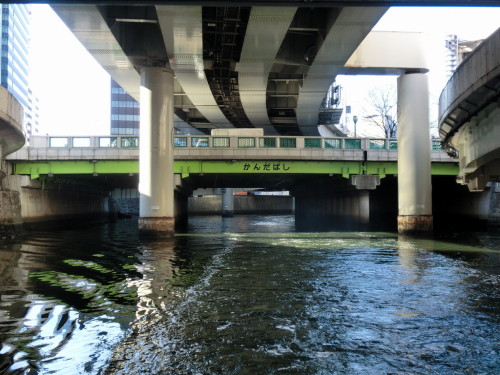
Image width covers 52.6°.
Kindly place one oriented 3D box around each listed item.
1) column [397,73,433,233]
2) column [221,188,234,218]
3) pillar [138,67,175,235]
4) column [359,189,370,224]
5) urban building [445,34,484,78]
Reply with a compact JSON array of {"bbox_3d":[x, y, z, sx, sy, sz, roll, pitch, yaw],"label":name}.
[{"bbox_3d":[10.612,-2.234,32.713,2.150,10.390,2.150,0,-2,0],"label":"column"},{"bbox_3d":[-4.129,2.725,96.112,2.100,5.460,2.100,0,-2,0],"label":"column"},{"bbox_3d":[-5.872,-2.378,32.218,2.150,10.650,2.150,0,-2,0],"label":"pillar"},{"bbox_3d":[8.264,1.553,36.555,0.850,2.670,0.900,0,-2,0],"label":"column"},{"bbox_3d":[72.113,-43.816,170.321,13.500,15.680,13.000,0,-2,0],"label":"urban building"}]

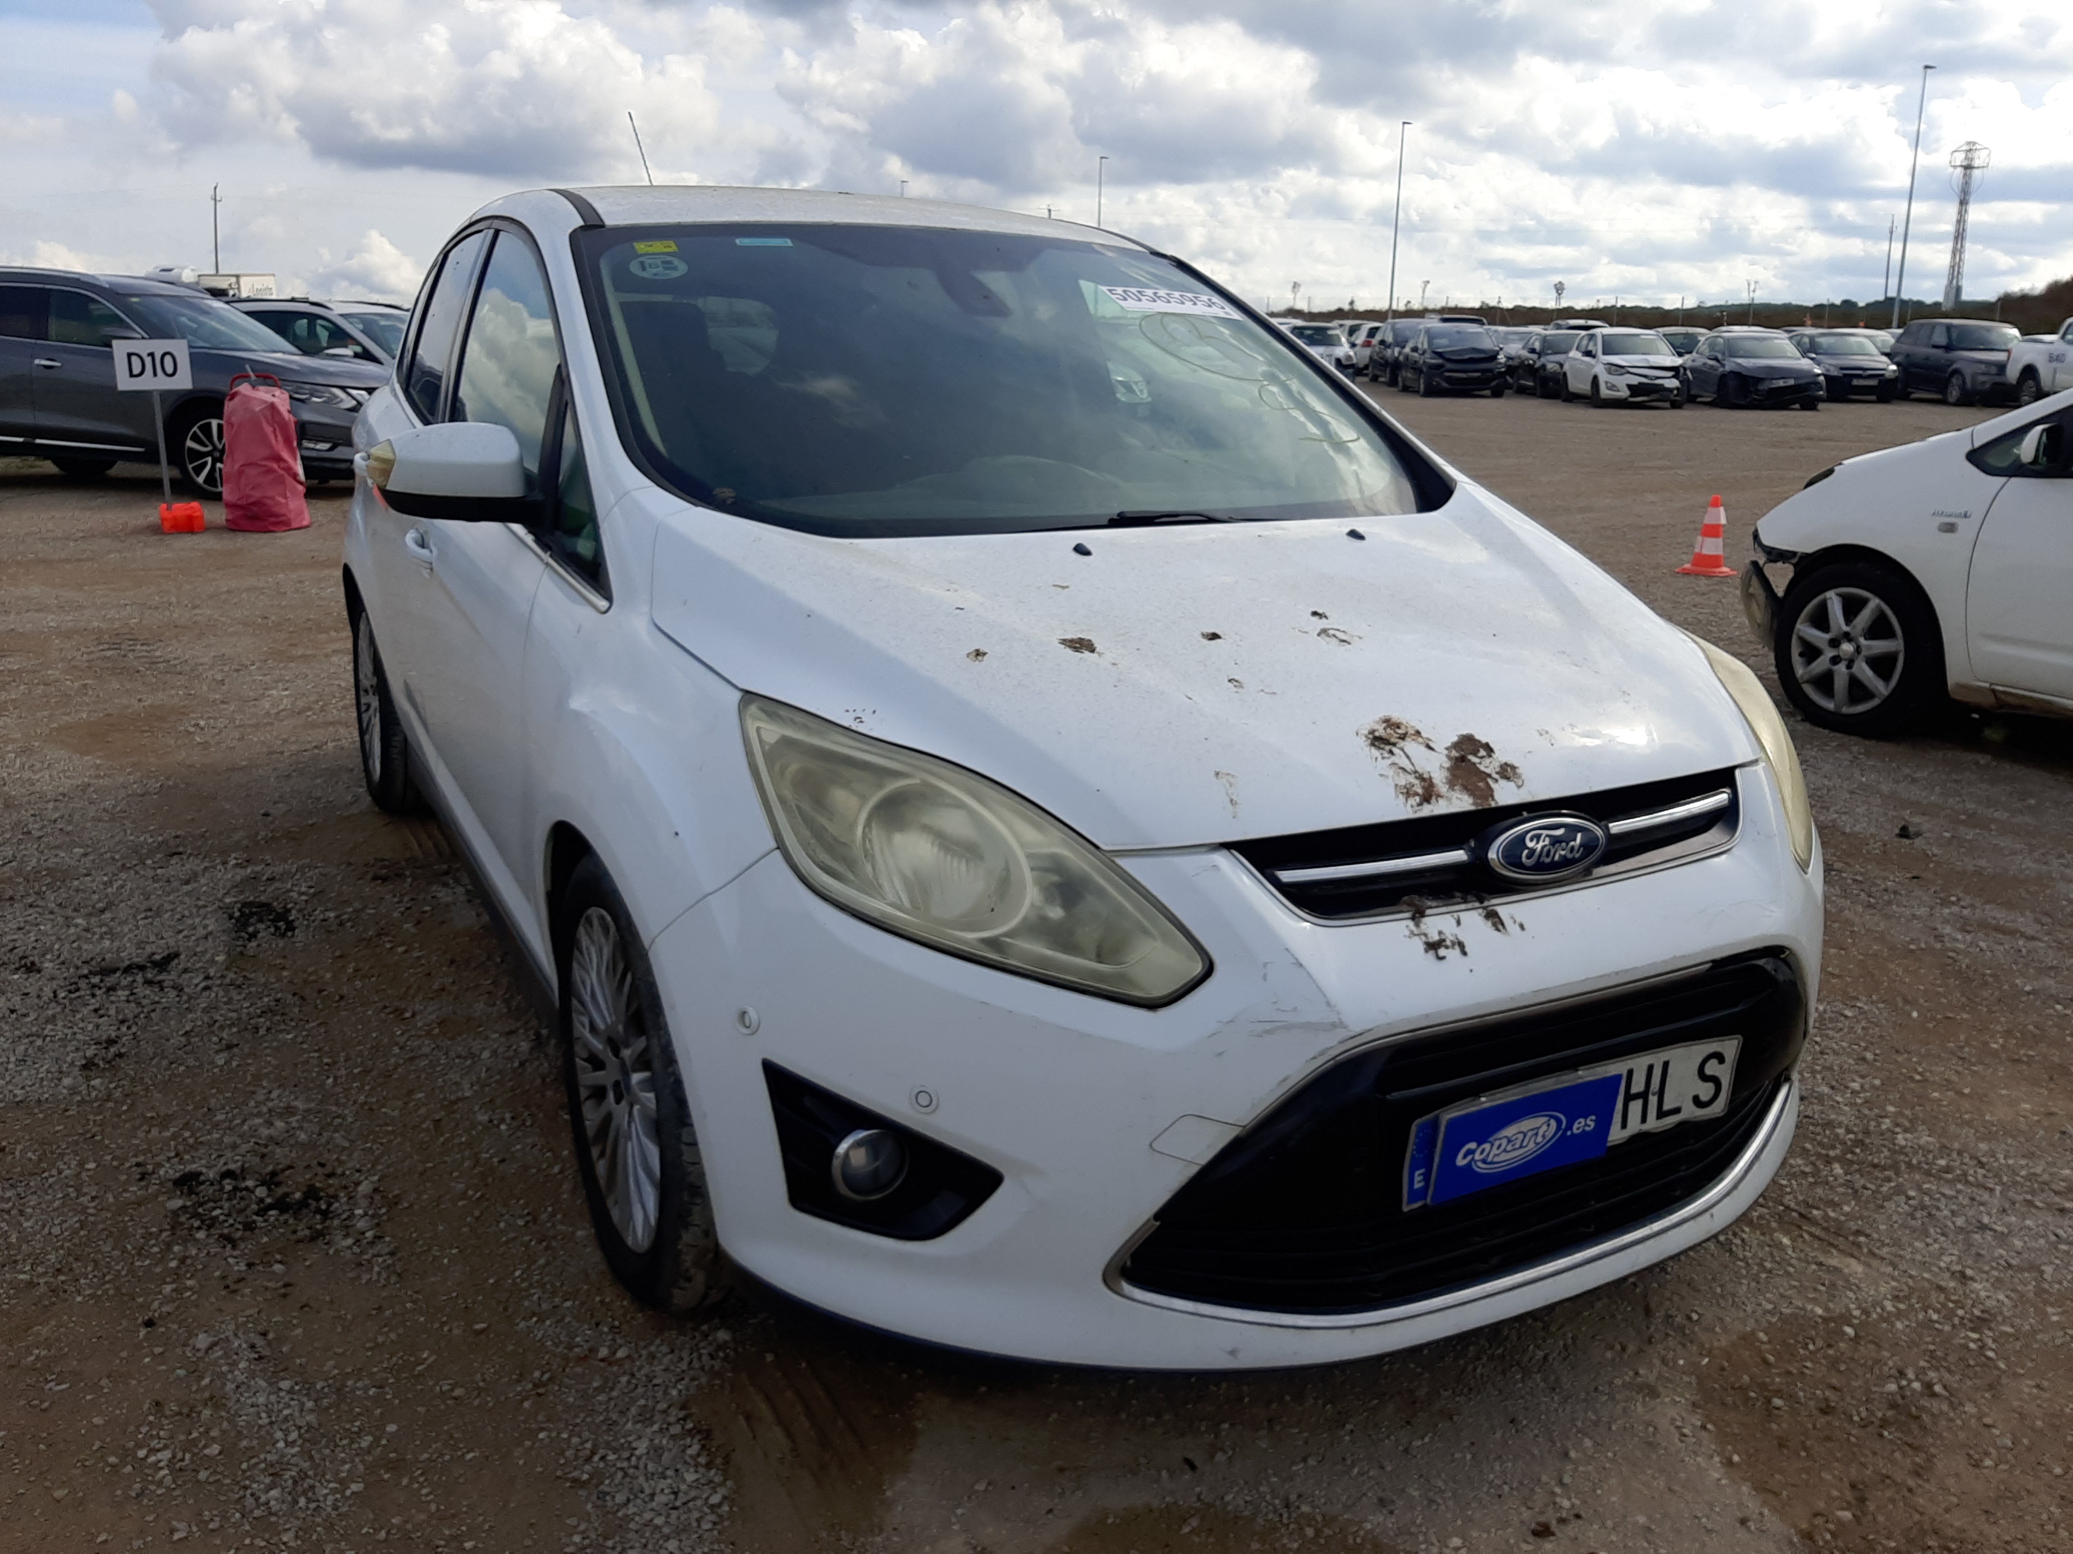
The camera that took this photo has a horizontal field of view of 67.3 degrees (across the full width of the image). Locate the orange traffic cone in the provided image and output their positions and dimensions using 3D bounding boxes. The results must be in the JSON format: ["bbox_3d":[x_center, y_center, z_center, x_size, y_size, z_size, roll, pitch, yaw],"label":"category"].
[{"bbox_3d":[4.094,-1.474,9.450,0.275,0.465,0.275,-14,22,-42],"label":"orange traffic cone"}]

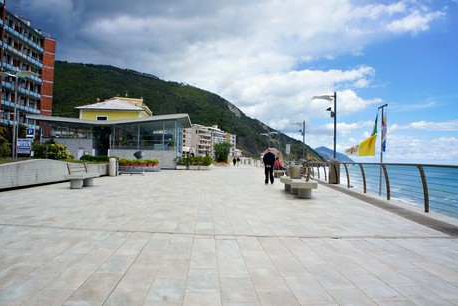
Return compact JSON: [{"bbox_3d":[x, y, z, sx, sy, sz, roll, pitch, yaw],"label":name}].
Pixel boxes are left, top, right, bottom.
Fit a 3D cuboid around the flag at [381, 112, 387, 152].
[{"bbox_3d":[5.201,-0.701,11.500,0.150,1.400,0.400,1,-1,0],"label":"flag"}]

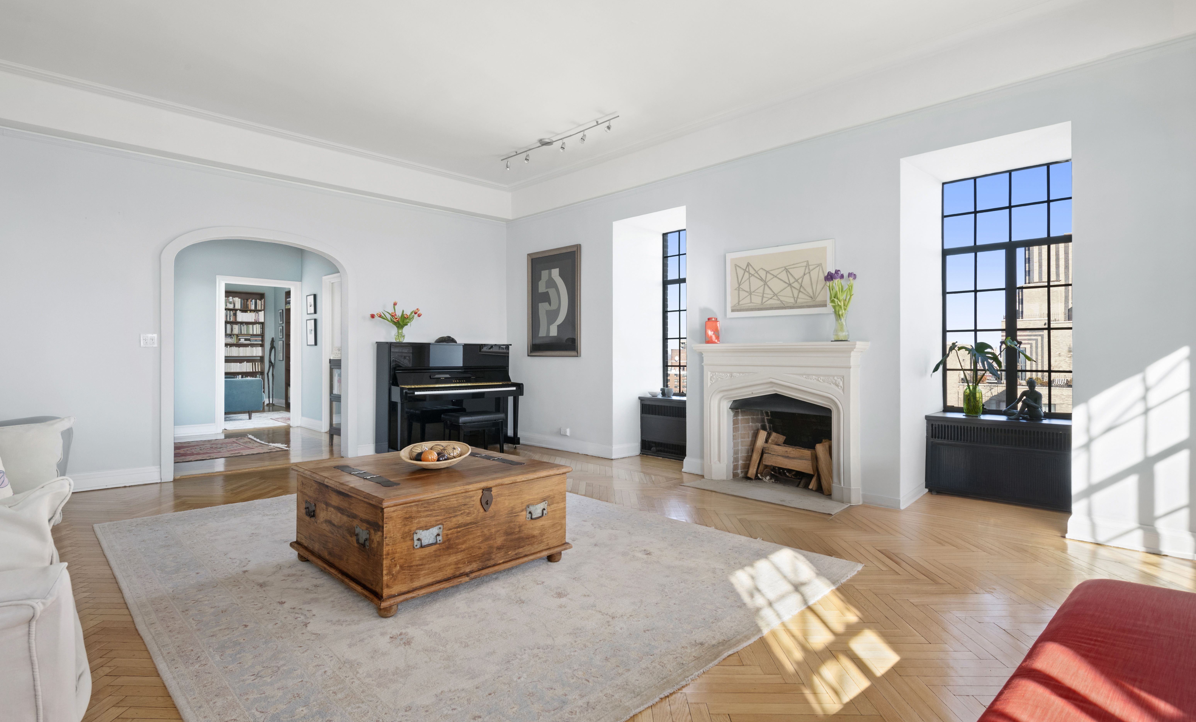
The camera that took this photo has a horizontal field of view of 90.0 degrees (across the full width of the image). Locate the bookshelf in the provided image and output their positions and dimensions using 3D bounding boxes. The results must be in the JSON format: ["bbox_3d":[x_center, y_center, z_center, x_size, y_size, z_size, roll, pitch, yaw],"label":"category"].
[{"bbox_3d":[-7.455,-0.203,12.358,0.941,2.392,0.322,0,0,-45],"label":"bookshelf"}]

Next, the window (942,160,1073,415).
[{"bbox_3d":[3.124,-0.514,4.521,0.075,1.849,0.941,0,0,-45],"label":"window"}]

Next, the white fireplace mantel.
[{"bbox_3d":[1.417,0.453,4.844,0.215,1.187,1.454,0,0,-45],"label":"white fireplace mantel"}]

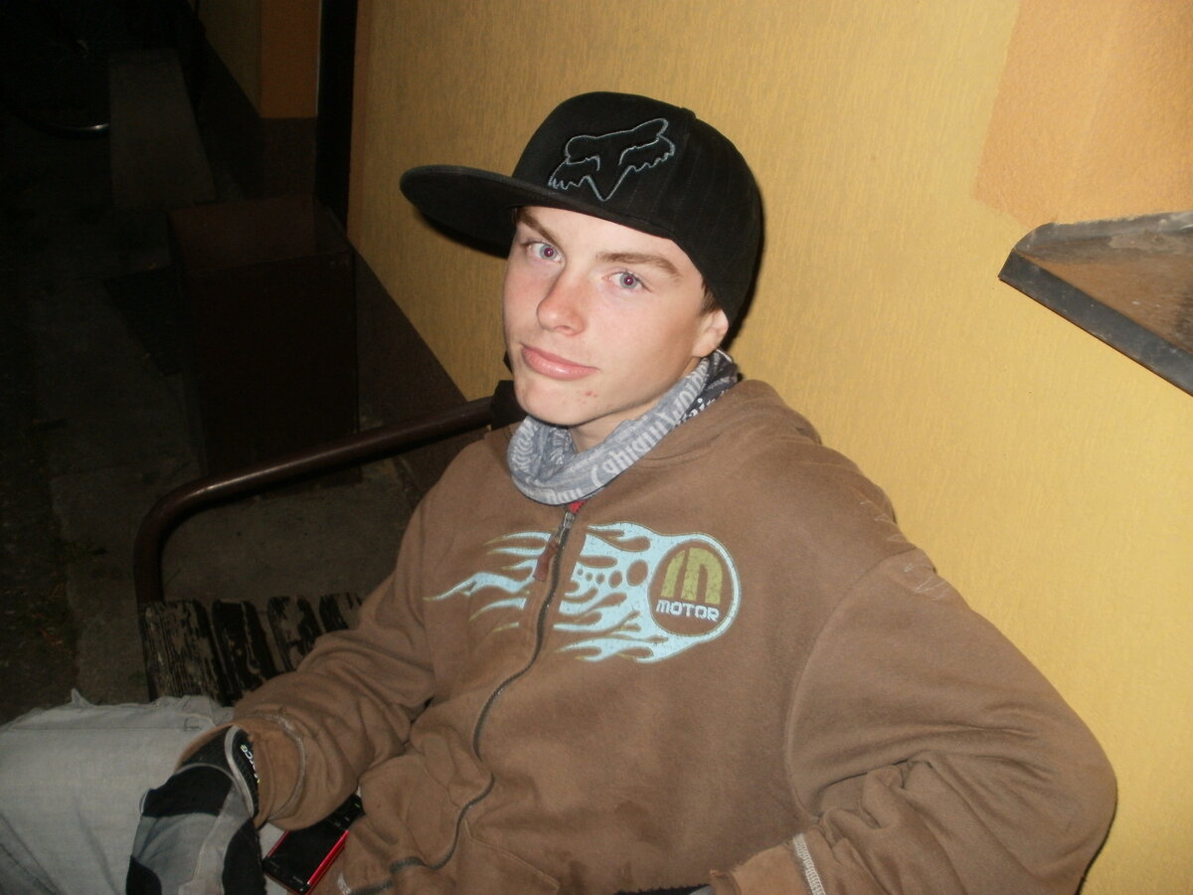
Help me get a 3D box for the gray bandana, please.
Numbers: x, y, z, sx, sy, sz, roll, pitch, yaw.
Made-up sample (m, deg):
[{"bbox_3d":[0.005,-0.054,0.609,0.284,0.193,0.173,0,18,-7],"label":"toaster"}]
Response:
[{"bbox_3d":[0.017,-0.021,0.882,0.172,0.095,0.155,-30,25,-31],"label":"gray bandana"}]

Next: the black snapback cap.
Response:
[{"bbox_3d":[0.005,-0.189,0.876,0.268,0.138,0.186,25,-10,-35],"label":"black snapback cap"}]

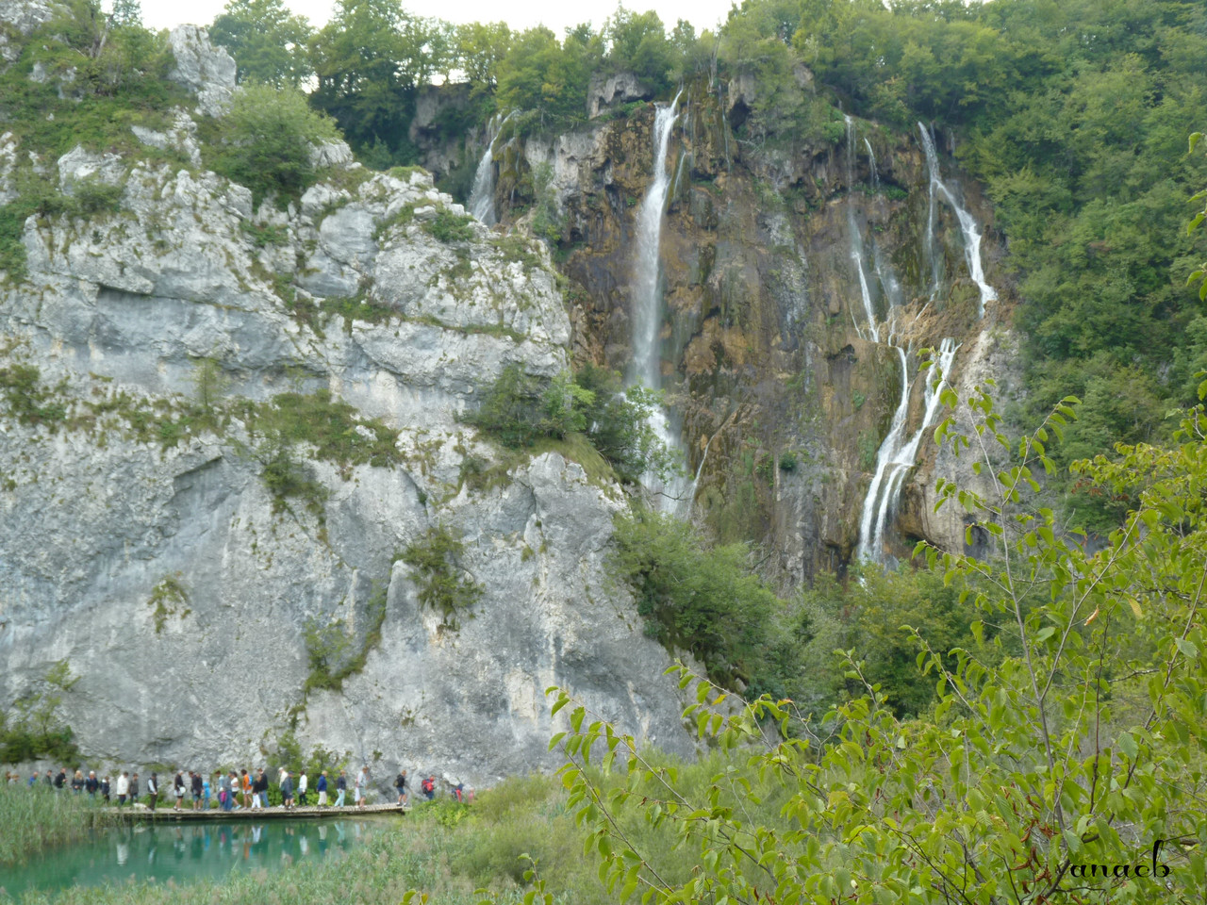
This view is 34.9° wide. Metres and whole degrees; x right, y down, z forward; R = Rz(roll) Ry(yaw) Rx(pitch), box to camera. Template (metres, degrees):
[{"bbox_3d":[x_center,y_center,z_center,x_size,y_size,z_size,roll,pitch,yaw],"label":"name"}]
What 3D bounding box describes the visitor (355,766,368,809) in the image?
[{"bbox_3d":[-10.176,14.169,81.000,0.550,1.812,0.530,0,-5,-6],"label":"visitor"}]

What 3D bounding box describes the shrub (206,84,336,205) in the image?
[{"bbox_3d":[-17.185,-16.005,100.000,6.786,6.392,5.800,0,-5,0],"label":"shrub"}]

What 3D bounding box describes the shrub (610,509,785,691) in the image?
[{"bbox_3d":[4.550,7.157,93.000,8.414,8.689,6.500,0,-5,0],"label":"shrub"}]

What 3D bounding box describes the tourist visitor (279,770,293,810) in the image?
[{"bbox_3d":[-13.363,14.259,81.000,0.550,1.653,0.530,1,-5,-8],"label":"tourist visitor"}]

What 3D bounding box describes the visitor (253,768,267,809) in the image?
[{"bbox_3d":[-14.529,14.249,81.400,0.530,1.681,0.520,0,-5,-6],"label":"visitor"}]

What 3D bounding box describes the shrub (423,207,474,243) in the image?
[{"bbox_3d":[-7.638,-11.234,95.000,2.616,1.775,2.000,0,-5,0],"label":"shrub"}]

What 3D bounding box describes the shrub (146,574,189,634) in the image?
[{"bbox_3d":[-19.331,6.708,85.000,1.923,2.675,1.100,0,-5,0],"label":"shrub"}]

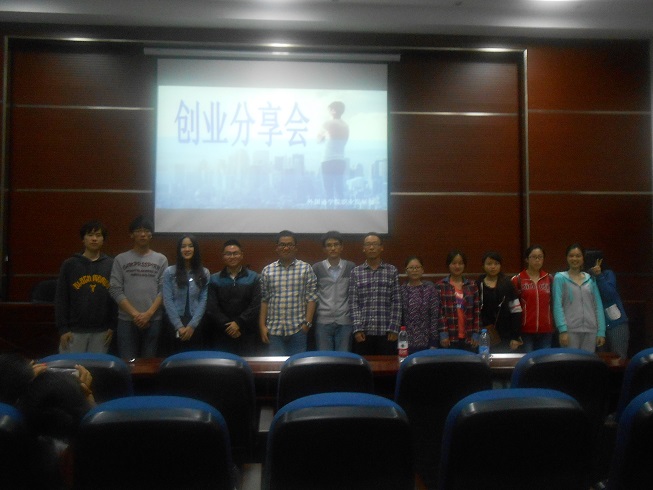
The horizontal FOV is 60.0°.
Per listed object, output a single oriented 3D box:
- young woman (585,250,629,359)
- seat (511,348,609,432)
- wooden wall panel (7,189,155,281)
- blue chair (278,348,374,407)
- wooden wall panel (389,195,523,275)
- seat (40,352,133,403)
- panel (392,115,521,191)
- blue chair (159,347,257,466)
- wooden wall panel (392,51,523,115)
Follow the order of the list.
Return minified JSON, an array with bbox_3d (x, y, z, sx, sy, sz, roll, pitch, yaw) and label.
[{"bbox_3d":[2.555,0.837,5.171,0.500,1.570,0.360,-1,-2,17],"label":"young woman"},{"bbox_3d":[1.197,1.038,3.186,0.540,0.980,0.600,0,-2,-4],"label":"seat"},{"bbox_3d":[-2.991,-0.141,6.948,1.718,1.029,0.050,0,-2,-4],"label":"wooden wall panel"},{"bbox_3d":[-0.022,1.035,3.099,0.540,0.980,0.600,0,-2,-4],"label":"blue chair"},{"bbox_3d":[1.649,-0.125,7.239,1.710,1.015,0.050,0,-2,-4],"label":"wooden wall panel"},{"bbox_3d":[-1.195,1.033,3.040,0.540,0.980,0.600,0,-2,-4],"label":"seat"},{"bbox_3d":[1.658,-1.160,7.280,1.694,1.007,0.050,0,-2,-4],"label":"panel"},{"bbox_3d":[-0.620,1.035,3.092,0.540,0.980,0.600,0,-2,-4],"label":"blue chair"},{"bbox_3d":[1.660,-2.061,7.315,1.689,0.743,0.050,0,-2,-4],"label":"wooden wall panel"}]

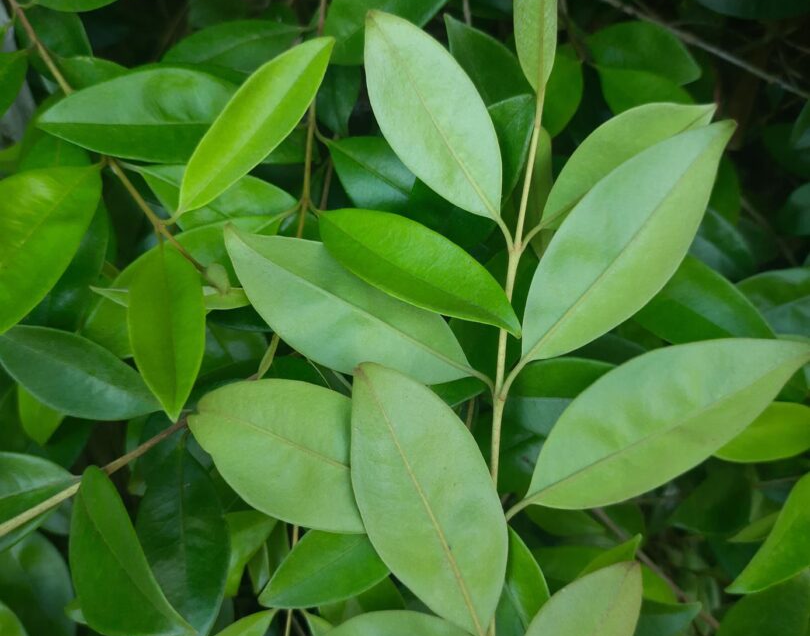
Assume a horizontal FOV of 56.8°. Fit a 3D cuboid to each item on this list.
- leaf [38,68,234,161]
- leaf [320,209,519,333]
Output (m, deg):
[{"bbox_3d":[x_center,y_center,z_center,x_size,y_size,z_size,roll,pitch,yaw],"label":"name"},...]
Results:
[{"bbox_3d":[-0.112,-0.090,0.332,0.100,0.012,0.055,-1,62,0],"label":"leaf"},{"bbox_3d":[0.005,-0.016,0.256,0.082,0.012,0.030,32,82,8],"label":"leaf"}]

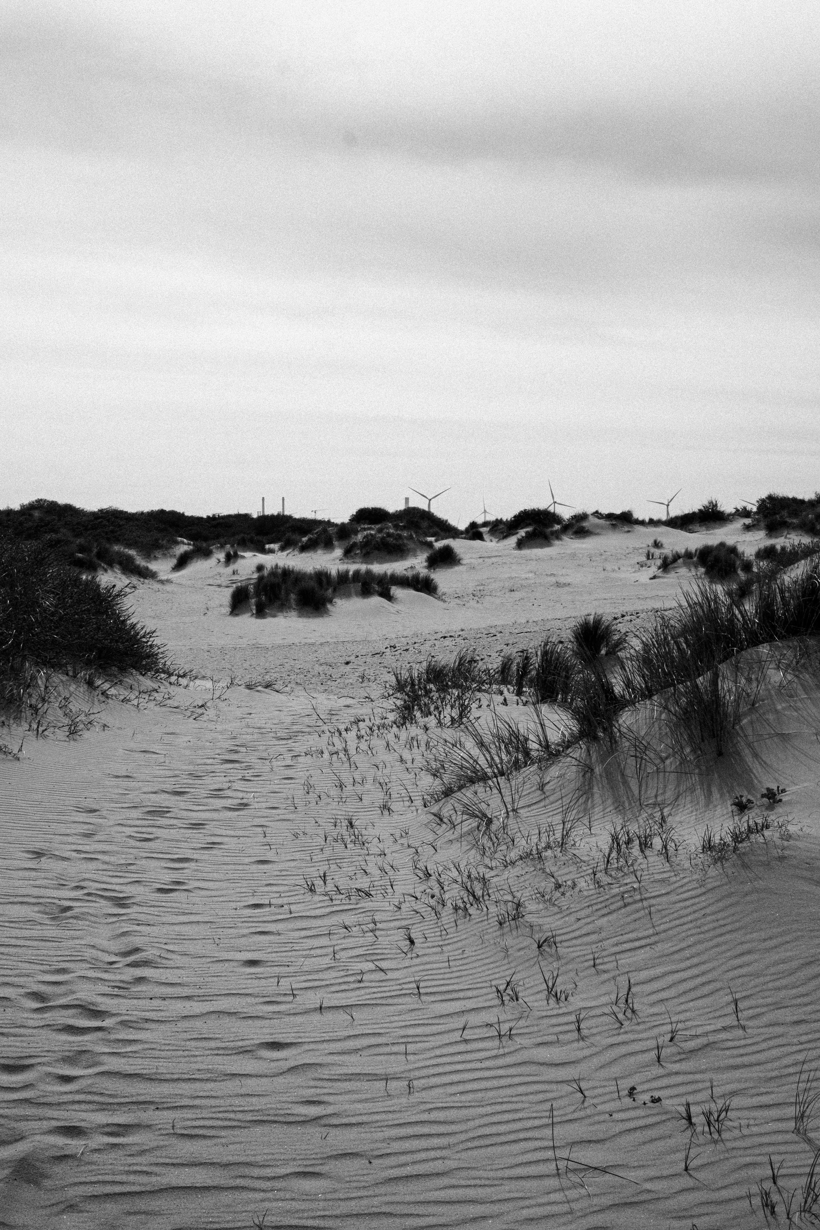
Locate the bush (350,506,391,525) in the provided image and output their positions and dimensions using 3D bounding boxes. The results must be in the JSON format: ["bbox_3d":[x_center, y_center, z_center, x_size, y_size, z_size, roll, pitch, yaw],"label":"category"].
[{"bbox_3d":[-2.258,-5.739,105.000,2.285,1.059,2.000,0,3,0],"label":"bush"}]

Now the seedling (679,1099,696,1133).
[{"bbox_3d":[0.674,1.218,4.400,0.040,0.074,0.045,0,3,0],"label":"seedling"}]

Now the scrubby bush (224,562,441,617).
[{"bbox_3d":[-1.741,-0.588,41.000,4.745,1.137,2.400,0,3,0],"label":"scrubby bush"}]

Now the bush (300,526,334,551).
[{"bbox_3d":[-4.223,-3.438,82.000,1.654,1.151,1.500,0,3,0],"label":"bush"}]

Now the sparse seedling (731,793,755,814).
[{"bbox_3d":[1.582,0.897,8.600,0.114,0.093,0.110,0,3,0],"label":"sparse seedling"}]

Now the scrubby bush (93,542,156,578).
[{"bbox_3d":[-8.672,-1.678,55.000,1.927,1.076,1.500,0,3,0],"label":"scrubby bush"}]

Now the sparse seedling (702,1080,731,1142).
[{"bbox_3d":[0.737,1.191,4.350,0.074,0.120,0.080,0,3,0],"label":"sparse seedling"}]

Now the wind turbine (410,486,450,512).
[{"bbox_3d":[36.441,-183.800,3300.000,81.000,100.000,11.000,-1,3,-13],"label":"wind turbine"}]

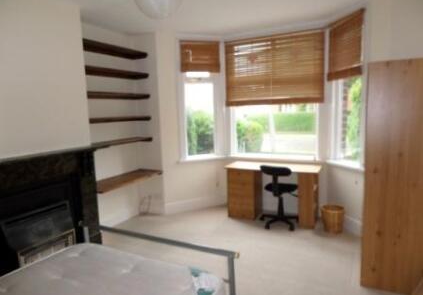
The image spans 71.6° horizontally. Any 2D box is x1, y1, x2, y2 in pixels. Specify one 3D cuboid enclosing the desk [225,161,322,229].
[{"bbox_3d":[0.868,0.628,4.120,1.243,0.740,0.523,1,7,25],"label":"desk"}]

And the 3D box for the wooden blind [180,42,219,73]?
[{"bbox_3d":[-0.156,-1.358,4.422,0.635,0.457,0.050,-4,7,-22],"label":"wooden blind"}]

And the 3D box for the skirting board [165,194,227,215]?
[{"bbox_3d":[-0.211,0.895,4.569,1.032,0.170,0.020,-4,7,-22],"label":"skirting board"}]

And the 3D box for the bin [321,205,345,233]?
[{"bbox_3d":[1.515,0.893,3.650,0.262,0.281,0.262,1,7,25],"label":"bin"}]

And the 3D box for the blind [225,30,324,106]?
[{"bbox_3d":[0.887,-1.113,4.290,1.428,0.978,0.060,1,7,23],"label":"blind"}]

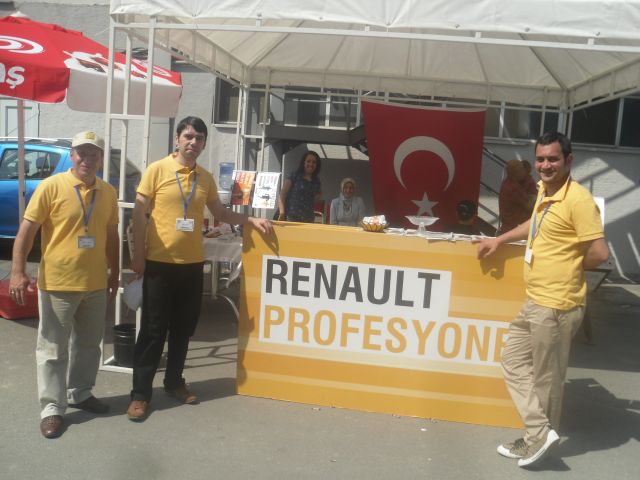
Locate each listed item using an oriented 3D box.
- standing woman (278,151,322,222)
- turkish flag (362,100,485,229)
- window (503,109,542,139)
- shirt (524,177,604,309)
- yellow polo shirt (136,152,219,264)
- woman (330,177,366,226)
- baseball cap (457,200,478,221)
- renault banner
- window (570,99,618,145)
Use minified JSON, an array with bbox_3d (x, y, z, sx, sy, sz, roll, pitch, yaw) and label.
[{"bbox_3d":[-0.218,-0.125,6.777,0.480,1.660,0.330,3,7,-8],"label":"standing woman"},{"bbox_3d":[1.222,-0.526,7.645,1.480,2.200,0.060,5,7,7],"label":"turkish flag"},{"bbox_3d":[3.227,-1.869,9.695,0.790,0.680,0.080,5,7,7],"label":"window"},{"bbox_3d":[1.233,0.013,3.182,0.280,0.670,0.420,1,8,-24],"label":"shirt"},{"bbox_3d":[-0.833,-0.178,3.676,0.440,0.620,0.260,-1,9,-36],"label":"yellow polo shirt"},{"bbox_3d":[0.277,0.011,7.079,0.500,1.360,0.600,4,7,-2],"label":"woman"},{"bbox_3d":[1.244,-0.251,5.315,0.180,0.150,0.250,4,7,0],"label":"baseball cap"},{"bbox_3d":[0.504,0.538,4.019,2.030,1.140,0.070,5,7,7],"label":"renault banner"},{"bbox_3d":[4.139,-1.823,9.572,0.720,0.720,0.080,5,7,7],"label":"window"}]

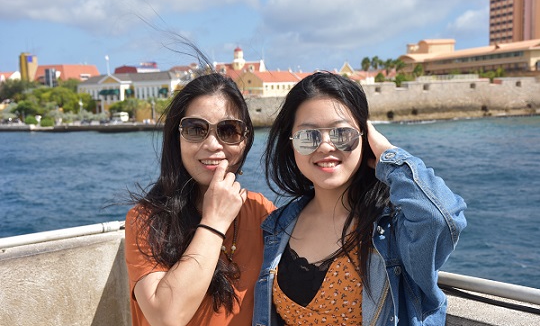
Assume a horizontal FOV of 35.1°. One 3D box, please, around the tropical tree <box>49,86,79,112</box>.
[{"bbox_3d":[-60.387,-18.423,250.000,8.600,8.600,8.000,-1,5,0],"label":"tropical tree"}]

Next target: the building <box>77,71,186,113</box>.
[{"bbox_3d":[-44.045,-21.474,268.000,32.000,13.500,15.000,0,5,7],"label":"building"}]

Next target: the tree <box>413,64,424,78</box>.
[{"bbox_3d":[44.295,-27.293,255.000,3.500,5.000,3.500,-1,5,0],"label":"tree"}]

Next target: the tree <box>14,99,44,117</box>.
[{"bbox_3d":[-67.517,-15.019,240.000,8.200,6.000,7.500,-1,5,0],"label":"tree"}]

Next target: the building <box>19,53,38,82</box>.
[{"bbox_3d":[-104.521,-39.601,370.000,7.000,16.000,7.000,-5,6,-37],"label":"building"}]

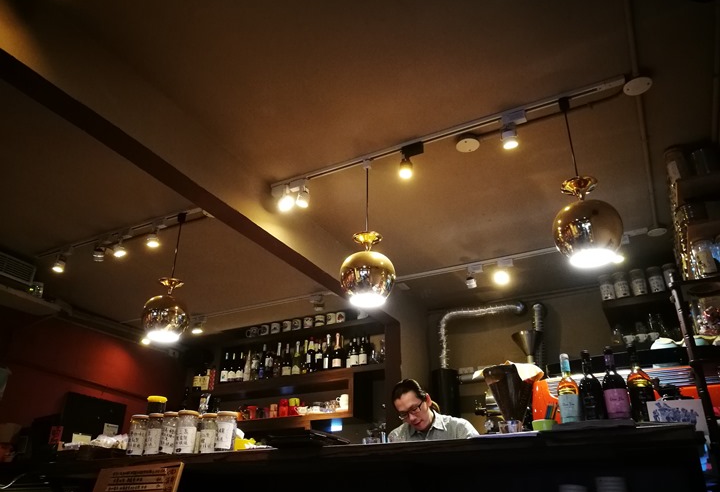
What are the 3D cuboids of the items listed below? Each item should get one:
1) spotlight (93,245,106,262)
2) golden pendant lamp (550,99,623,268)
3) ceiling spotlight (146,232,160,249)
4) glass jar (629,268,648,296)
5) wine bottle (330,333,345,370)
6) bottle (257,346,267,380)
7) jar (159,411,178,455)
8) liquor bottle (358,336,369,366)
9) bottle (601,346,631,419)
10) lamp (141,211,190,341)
[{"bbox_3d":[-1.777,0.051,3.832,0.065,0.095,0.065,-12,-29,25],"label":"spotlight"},{"bbox_3d":[0.870,-0.289,2.238,0.250,0.735,0.250,-13,-29,26],"label":"golden pendant lamp"},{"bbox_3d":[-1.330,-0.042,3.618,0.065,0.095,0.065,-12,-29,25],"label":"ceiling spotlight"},{"bbox_3d":[1.925,0.256,3.896,0.094,0.203,0.094,-13,-30,25],"label":"glass jar"},{"bbox_3d":[-0.189,0.893,4.776,0.089,0.315,0.089,1,-26,-2],"label":"wine bottle"},{"bbox_3d":[-0.931,1.101,5.312,0.080,0.305,0.080,1,-26,0],"label":"bottle"},{"bbox_3d":[-1.021,1.004,3.010,0.088,0.220,0.088,1,-27,0],"label":"jar"},{"bbox_3d":[0.031,0.910,4.846,0.075,0.250,0.075,-12,-29,25],"label":"liquor bottle"},{"bbox_3d":[0.929,0.510,2.050,0.079,0.287,0.079,-11,-28,22],"label":"bottle"},{"bbox_3d":[-1.132,0.170,3.393,0.270,0.810,0.270,-12,-29,25],"label":"lamp"}]

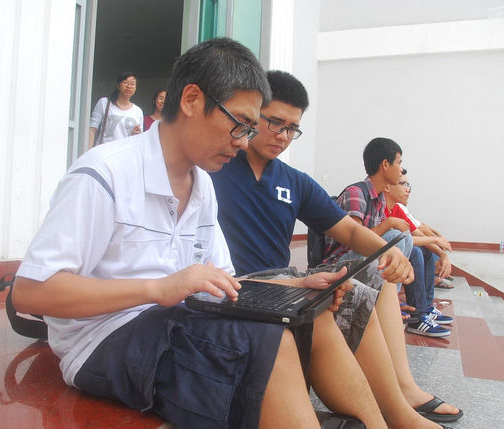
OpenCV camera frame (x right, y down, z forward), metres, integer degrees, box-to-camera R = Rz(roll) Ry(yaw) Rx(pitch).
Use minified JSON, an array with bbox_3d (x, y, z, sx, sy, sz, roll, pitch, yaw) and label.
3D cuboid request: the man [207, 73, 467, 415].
[{"bbox_3d":[0.270,0.118,1.440,0.700,1.040,0.580,2,-2,33],"label":"man"}]

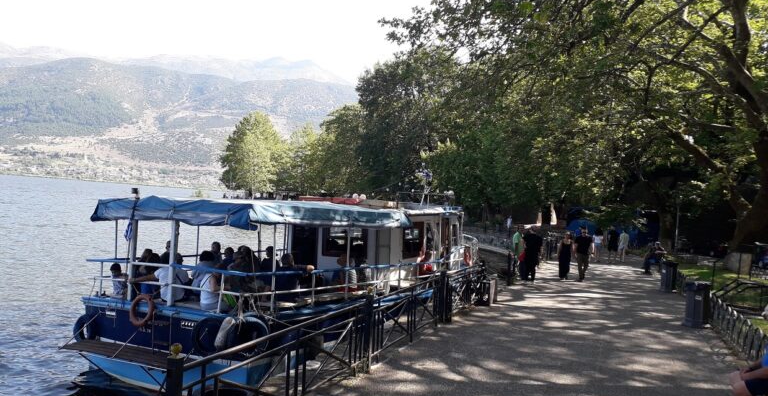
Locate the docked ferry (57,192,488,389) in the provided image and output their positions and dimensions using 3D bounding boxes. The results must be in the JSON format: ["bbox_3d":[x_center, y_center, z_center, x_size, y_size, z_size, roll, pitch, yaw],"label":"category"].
[{"bbox_3d":[-0.749,1.623,15.525,3.600,3.000,13.800,4,0,25],"label":"docked ferry"}]

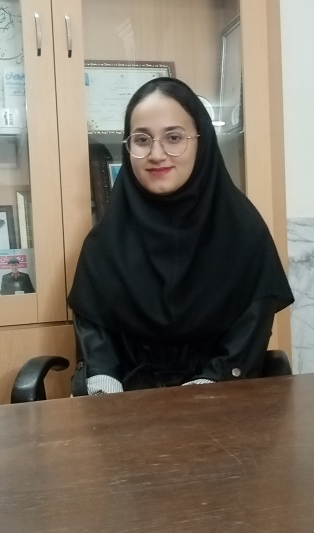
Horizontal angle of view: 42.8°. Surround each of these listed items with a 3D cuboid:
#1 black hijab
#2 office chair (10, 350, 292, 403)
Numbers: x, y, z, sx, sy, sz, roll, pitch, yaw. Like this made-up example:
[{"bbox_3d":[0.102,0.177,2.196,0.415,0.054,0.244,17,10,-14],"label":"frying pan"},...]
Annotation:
[{"bbox_3d":[0.042,-0.140,0.891,0.470,0.560,0.310,-2,2,7],"label":"black hijab"},{"bbox_3d":[-0.003,0.411,0.884,0.610,0.980,0.620,-2,2,6],"label":"office chair"}]

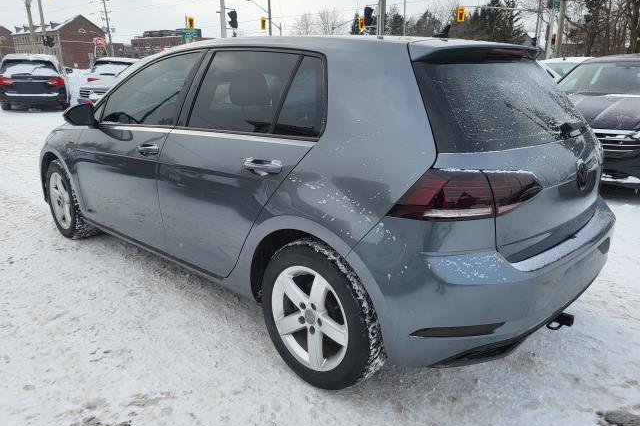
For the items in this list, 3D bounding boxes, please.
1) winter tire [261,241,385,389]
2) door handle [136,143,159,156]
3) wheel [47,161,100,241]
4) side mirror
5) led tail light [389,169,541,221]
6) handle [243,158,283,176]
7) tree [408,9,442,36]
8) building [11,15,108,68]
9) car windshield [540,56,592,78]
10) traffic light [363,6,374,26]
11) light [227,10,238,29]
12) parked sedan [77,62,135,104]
[{"bbox_3d":[0.015,0.406,2.002,0.625,0.625,0.210,15,22,41],"label":"winter tire"},{"bbox_3d":[-0.893,-0.331,2.495,0.220,0.050,0.055,14,22,41],"label":"door handle"},{"bbox_3d":[-1.915,-0.108,3.737,0.632,0.632,0.215,14,22,41],"label":"wheel"},{"bbox_3d":[-1.449,-0.588,2.882,0.130,0.140,0.200,14,22,41],"label":"side mirror"},{"bbox_3d":[0.491,-0.080,1.569,0.350,0.200,0.440,15,22,41],"label":"led tail light"},{"bbox_3d":[-0.223,-0.183,1.900,0.225,0.050,0.055,15,22,41],"label":"handle"},{"bbox_3d":[15.145,-24.127,69.473,5.800,9.800,5.800,-1,16,0],"label":"tree"},{"bbox_3d":[-62.851,-40.340,117.121,17.500,13.700,12.500,9,18,28],"label":"building"},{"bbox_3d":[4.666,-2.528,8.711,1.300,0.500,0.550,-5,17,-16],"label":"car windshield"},{"bbox_3d":[1.889,-7.558,18.536,0.360,0.700,0.360,-14,21,-38],"label":"traffic light"},{"bbox_3d":[-3.530,-7.839,19.504,0.420,0.700,0.380,-1,16,-5],"label":"light"},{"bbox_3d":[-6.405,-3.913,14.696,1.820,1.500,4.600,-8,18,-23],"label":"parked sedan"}]

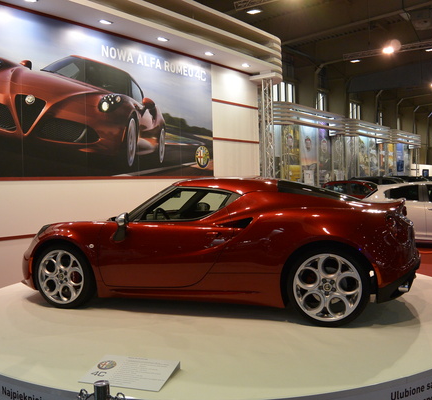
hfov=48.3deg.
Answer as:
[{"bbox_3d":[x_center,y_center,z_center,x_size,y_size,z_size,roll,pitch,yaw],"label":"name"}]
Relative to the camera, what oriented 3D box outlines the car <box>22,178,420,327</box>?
[{"bbox_3d":[-0.053,0.371,4.915,3.990,1.180,1.900,-1,2,18],"label":"car"}]

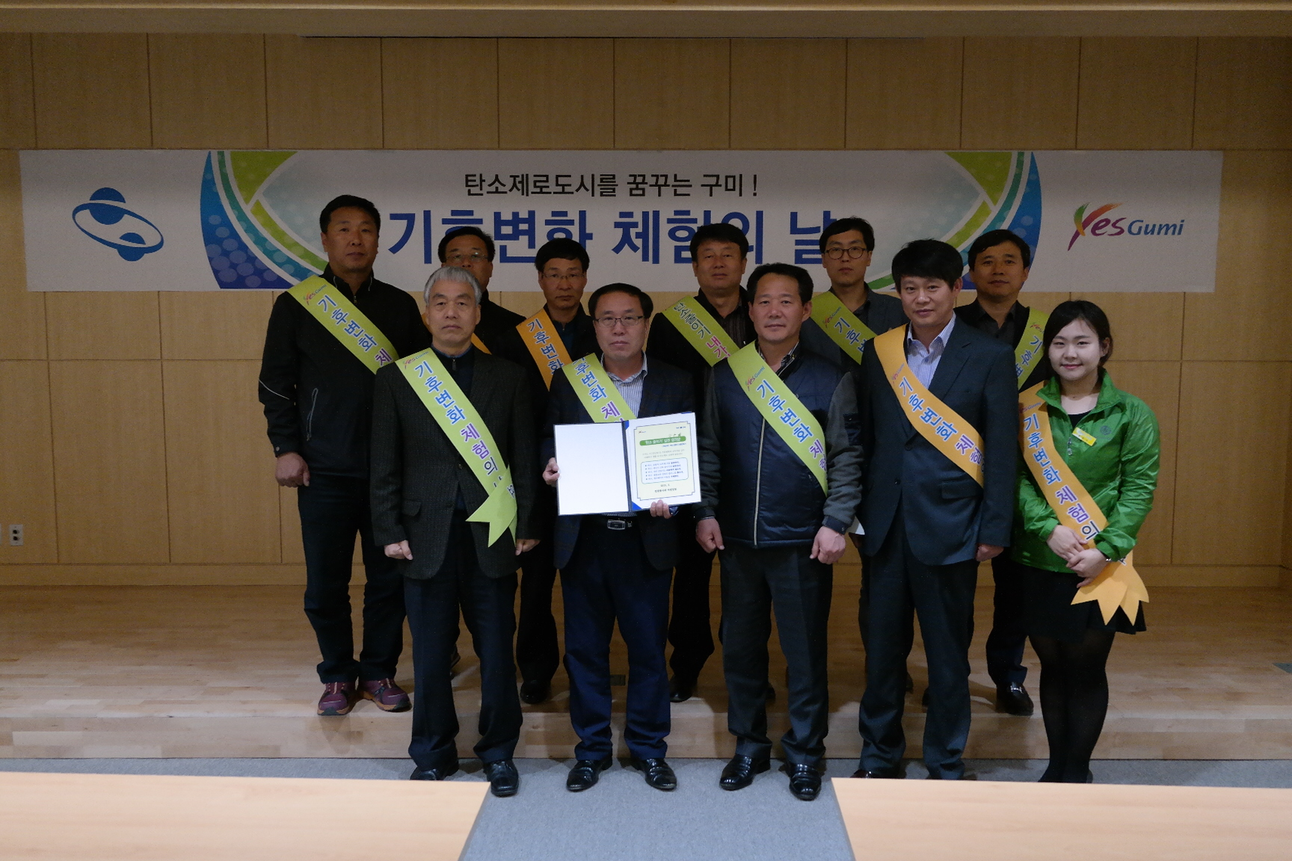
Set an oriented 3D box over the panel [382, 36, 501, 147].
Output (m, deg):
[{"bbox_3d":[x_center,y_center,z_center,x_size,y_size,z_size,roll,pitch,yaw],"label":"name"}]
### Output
[{"bbox_3d":[-1.027,-1.687,5.388,0.580,0.551,0.025,0,6,0],"label":"panel"}]

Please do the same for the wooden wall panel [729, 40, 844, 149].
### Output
[{"bbox_3d":[0.723,-1.704,5.466,0.583,0.551,0.025,0,6,0],"label":"wooden wall panel"}]

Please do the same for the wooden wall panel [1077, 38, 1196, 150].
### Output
[{"bbox_3d":[2.487,-1.702,5.465,0.583,0.551,0.025,0,6,0],"label":"wooden wall panel"}]

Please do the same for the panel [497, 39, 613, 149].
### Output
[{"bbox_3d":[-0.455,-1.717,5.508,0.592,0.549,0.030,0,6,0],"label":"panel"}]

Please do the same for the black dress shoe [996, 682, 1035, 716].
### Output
[{"bbox_3d":[1.353,0.947,3.955,0.102,0.105,0.285,1,6,9],"label":"black dress shoe"}]

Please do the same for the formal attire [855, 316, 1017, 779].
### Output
[{"bbox_3d":[0.929,0.394,3.476,0.500,1.517,0.310,1,6,14],"label":"formal attire"}]

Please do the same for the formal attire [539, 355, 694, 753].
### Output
[{"bbox_3d":[-0.093,0.444,3.620,0.500,1.387,0.360,0,6,0],"label":"formal attire"}]

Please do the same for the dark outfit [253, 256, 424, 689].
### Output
[{"bbox_3d":[-1.083,0.169,3.898,0.624,1.507,0.320,-1,6,-7],"label":"dark outfit"}]

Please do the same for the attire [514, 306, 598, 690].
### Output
[{"bbox_3d":[-0.313,0.231,3.963,0.510,1.374,0.290,0,6,-2],"label":"attire"}]

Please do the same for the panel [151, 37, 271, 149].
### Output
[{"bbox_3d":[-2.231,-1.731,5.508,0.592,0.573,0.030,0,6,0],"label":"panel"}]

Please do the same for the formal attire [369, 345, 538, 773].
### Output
[{"bbox_3d":[-0.644,0.427,3.618,0.560,1.420,0.320,0,6,-3],"label":"formal attire"}]

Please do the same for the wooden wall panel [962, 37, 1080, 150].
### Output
[{"bbox_3d":[1.873,-1.684,5.386,0.580,0.551,0.025,0,6,0],"label":"wooden wall panel"}]

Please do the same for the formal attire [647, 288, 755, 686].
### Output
[{"bbox_3d":[0.272,0.199,3.970,0.530,1.437,0.300,0,6,0],"label":"formal attire"}]

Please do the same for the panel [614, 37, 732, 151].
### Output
[{"bbox_3d":[0.135,-1.704,5.466,0.583,0.551,0.025,0,6,0],"label":"panel"}]

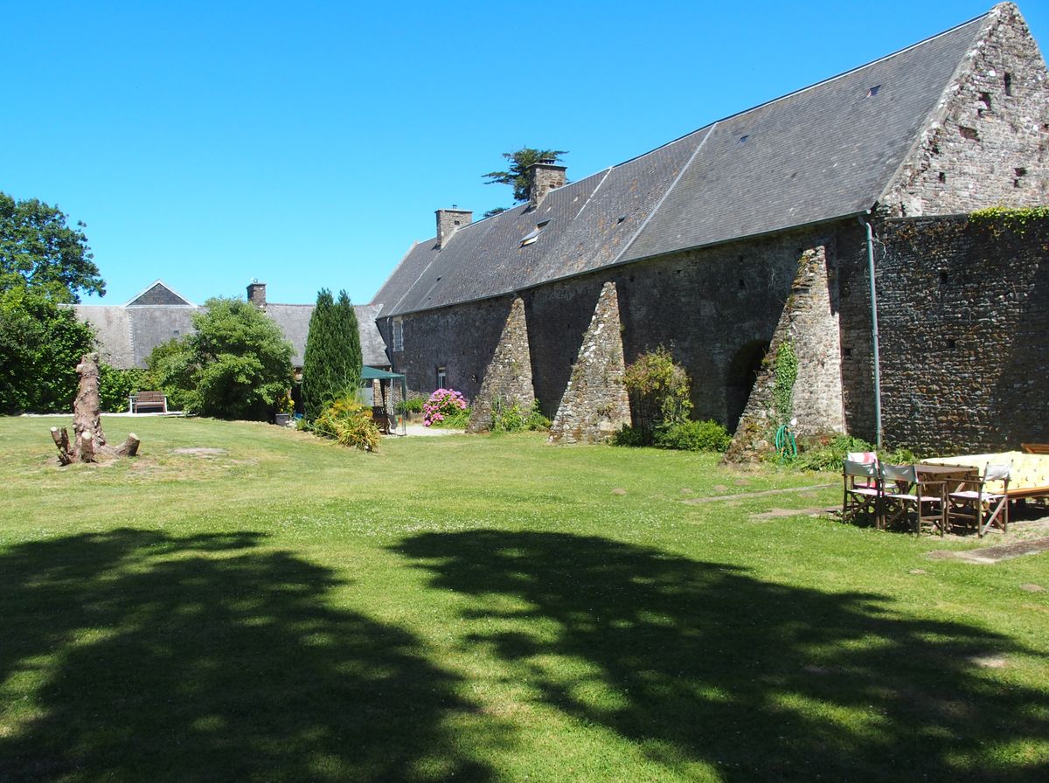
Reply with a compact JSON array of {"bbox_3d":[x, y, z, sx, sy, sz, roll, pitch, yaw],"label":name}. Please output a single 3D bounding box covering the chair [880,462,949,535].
[{"bbox_3d":[4.760,1.290,10.430,0.480,0.860,0.590,-1,1,-21],"label":"chair"}]

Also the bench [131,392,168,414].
[{"bbox_3d":[-15.400,0.460,34.800,1.520,0.900,0.650,-1,1,-16],"label":"bench"}]

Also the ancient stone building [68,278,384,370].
[{"bbox_3d":[-17.000,-2.850,51.100,17.500,7.400,7.600,-1,1,-19],"label":"ancient stone building"}]

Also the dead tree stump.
[{"bbox_3d":[-8.570,0.245,17.000,1.700,2.080,1.500,-1,1,-27],"label":"dead tree stump"}]

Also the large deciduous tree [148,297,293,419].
[{"bbox_3d":[-12.100,-1.300,33.500,5.500,4.800,5.200,-1,1,-20],"label":"large deciduous tree"}]

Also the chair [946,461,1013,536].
[{"bbox_3d":[5.550,1.290,10.300,0.590,0.860,0.480,-2,1,-40],"label":"chair"}]

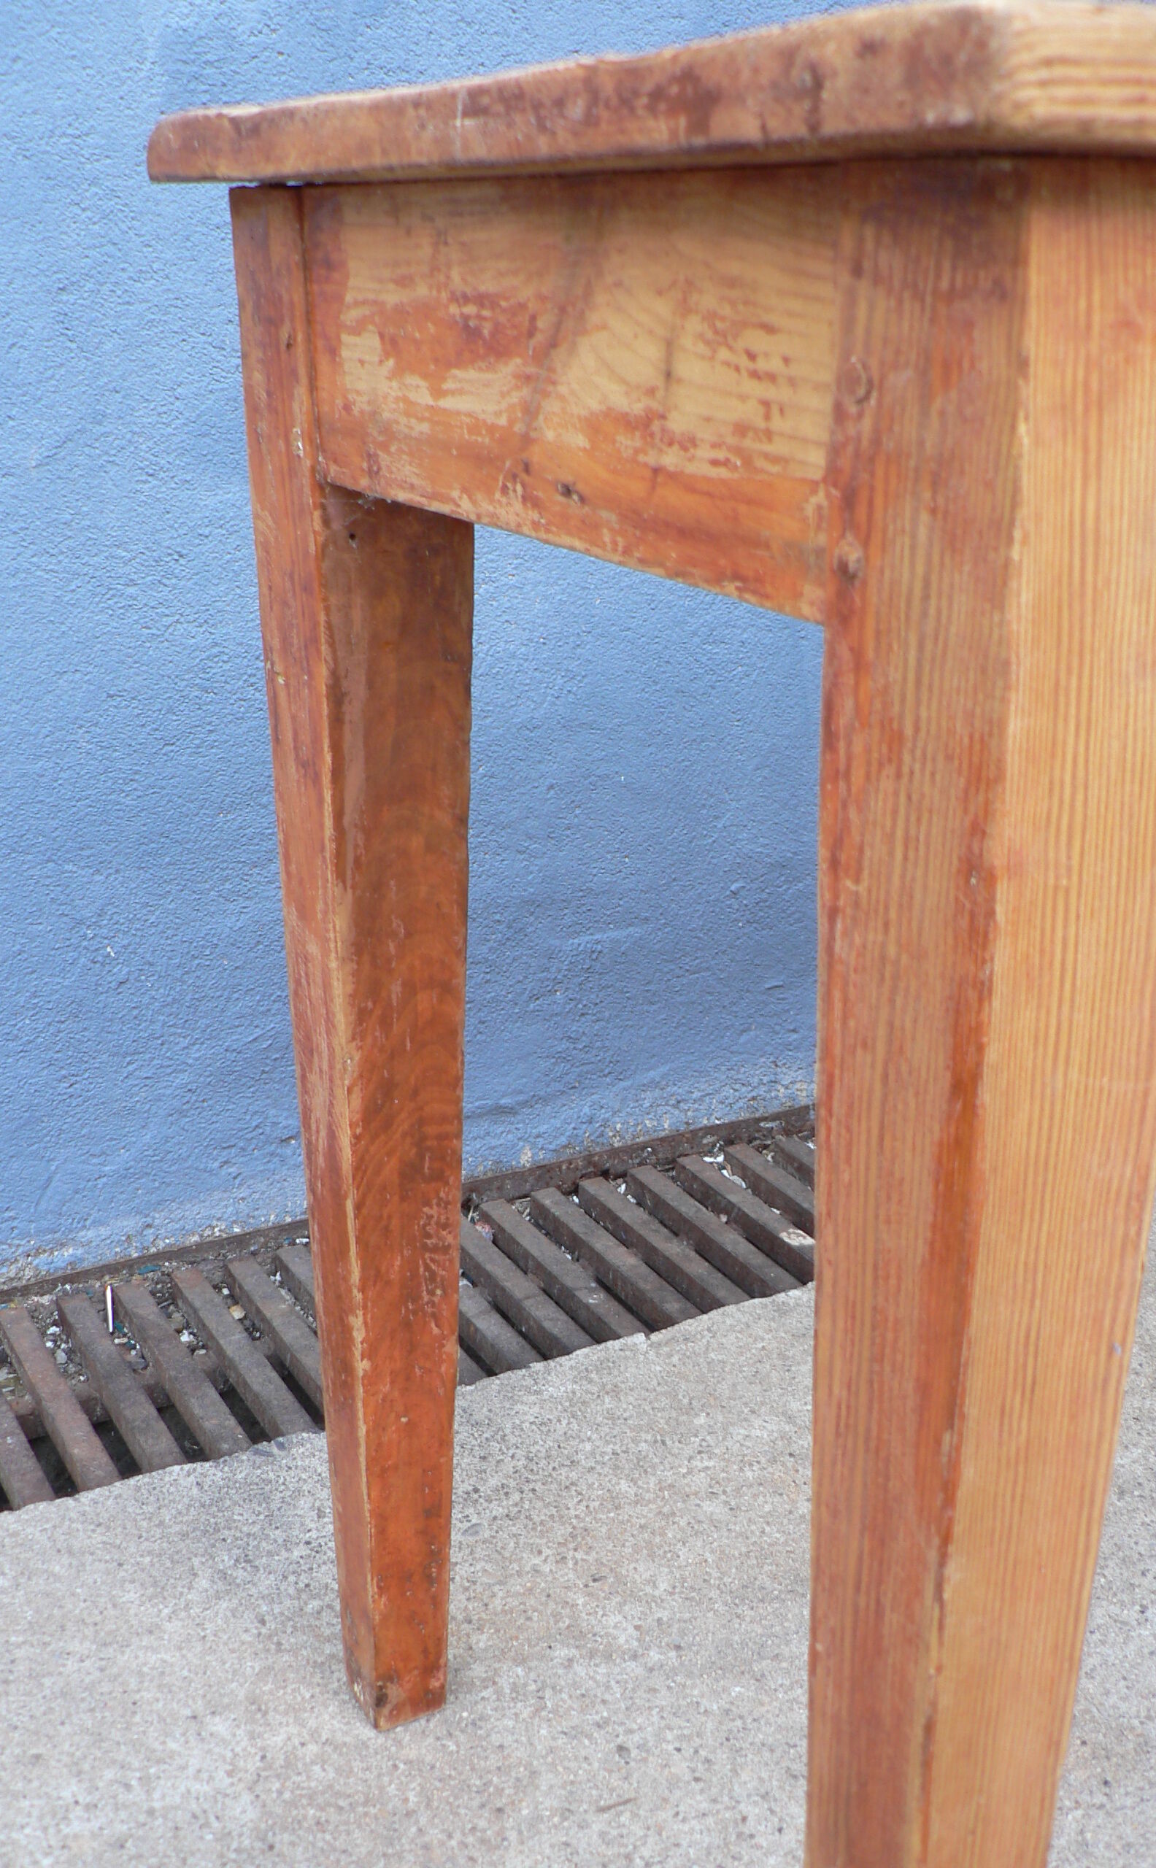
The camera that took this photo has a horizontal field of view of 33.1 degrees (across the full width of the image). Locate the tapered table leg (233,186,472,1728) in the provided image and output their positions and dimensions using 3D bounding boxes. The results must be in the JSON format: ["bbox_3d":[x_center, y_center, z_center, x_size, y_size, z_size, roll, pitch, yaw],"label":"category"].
[{"bbox_3d":[-0.082,0.054,0.875,0.067,0.730,0.070,-12,24,-27],"label":"tapered table leg"}]

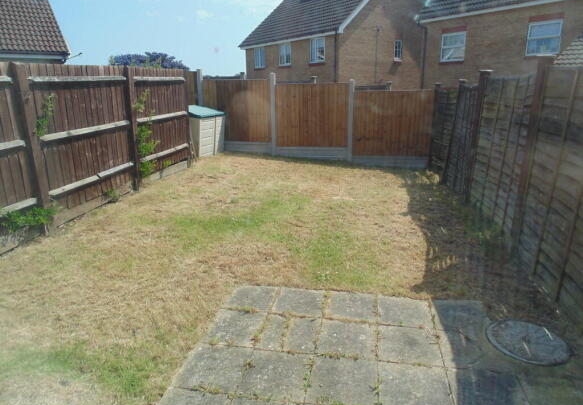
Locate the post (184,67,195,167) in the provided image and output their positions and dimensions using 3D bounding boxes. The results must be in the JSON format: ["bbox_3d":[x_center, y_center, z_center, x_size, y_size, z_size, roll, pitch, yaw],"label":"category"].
[{"bbox_3d":[-2.130,-1.711,7.666,0.100,1.983,0.100,3,17,11],"label":"post"}]

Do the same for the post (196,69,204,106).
[{"bbox_3d":[-2.257,-2.266,9.201,0.120,1.954,0.120,2,17,7],"label":"post"}]

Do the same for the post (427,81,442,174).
[{"bbox_3d":[3.182,-1.658,8.239,0.110,1.904,0.110,2,17,9],"label":"post"}]

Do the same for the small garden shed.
[{"bbox_3d":[-2.174,-1.701,8.797,0.653,1.122,0.989,8,19,25],"label":"small garden shed"}]

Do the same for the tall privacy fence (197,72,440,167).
[{"bbox_3d":[0.494,-1.937,8.811,5.727,2.117,0.100,2,17,7],"label":"tall privacy fence"}]

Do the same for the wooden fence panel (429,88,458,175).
[{"bbox_3d":[3.058,-1.400,7.552,0.060,1.719,1.390,3,17,10],"label":"wooden fence panel"}]

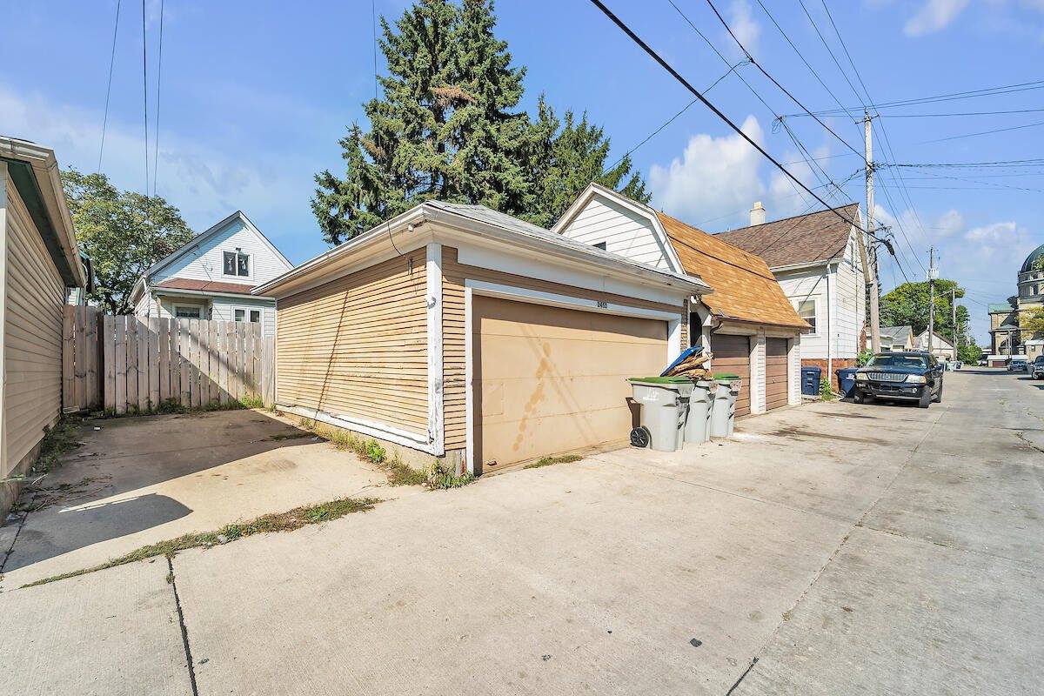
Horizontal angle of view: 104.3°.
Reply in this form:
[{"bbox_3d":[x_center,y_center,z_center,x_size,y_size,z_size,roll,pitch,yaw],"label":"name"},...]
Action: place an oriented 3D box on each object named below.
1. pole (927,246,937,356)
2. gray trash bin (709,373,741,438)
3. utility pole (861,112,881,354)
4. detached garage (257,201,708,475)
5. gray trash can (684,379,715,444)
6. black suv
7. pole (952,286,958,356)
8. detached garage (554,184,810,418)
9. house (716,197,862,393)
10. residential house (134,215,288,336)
[{"bbox_3d":[38.394,-3.636,38.134,0.400,12.200,0.400,1,-3,-41],"label":"pole"},{"bbox_3d":[3.709,1.081,7.852,0.820,1.120,0.680,-2,-3,44],"label":"gray trash bin"},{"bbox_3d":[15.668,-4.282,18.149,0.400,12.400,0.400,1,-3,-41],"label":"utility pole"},{"bbox_3d":[-0.839,-0.719,8.920,7.115,4.835,6.924,2,-3,-44],"label":"detached garage"},{"bbox_3d":[2.951,1.066,7.284,0.820,1.120,0.680,-2,-3,44],"label":"gray trash can"},{"bbox_3d":[13.105,0.976,14.123,4.800,1.810,1.850,1,-2,-40],"label":"black suv"},{"bbox_3d":[61.844,-2.793,58.114,0.380,11.600,0.380,1,-3,-41],"label":"pole"},{"bbox_3d":[4.560,-1.173,12.888,6.600,5.950,6.100,1,-3,-41],"label":"detached garage"},{"bbox_3d":[12.549,-2.303,23.054,7.200,8.800,10.000,1,-3,-42],"label":"house"},{"bbox_3d":[-17.208,-2.248,23.234,6.700,8.400,12.000,2,-3,-43],"label":"residential house"}]

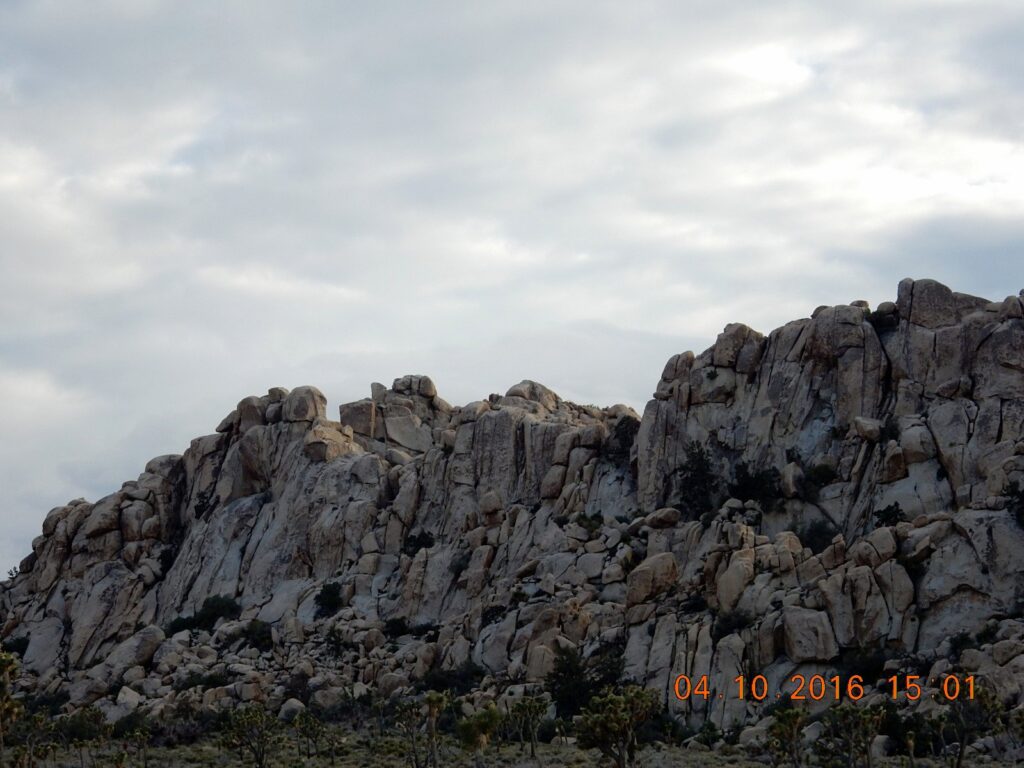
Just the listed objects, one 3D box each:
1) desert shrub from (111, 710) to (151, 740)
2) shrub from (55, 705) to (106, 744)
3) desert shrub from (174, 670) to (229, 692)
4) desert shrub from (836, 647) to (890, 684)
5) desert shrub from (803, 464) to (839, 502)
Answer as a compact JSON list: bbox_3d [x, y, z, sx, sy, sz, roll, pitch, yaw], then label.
[{"bbox_3d":[-28.249,25.287,184.000,2.960,2.220,2.520,0,-8,0],"label":"desert shrub"},{"bbox_3d":[-28.650,22.680,165.000,3.380,2.470,2.980,0,-8,0],"label":"shrub"},{"bbox_3d":[-24.616,23.585,197.000,4.281,1.727,2.569,0,-8,0],"label":"desert shrub"},{"bbox_3d":[26.800,21.520,190.000,4.200,2.850,3.690,0,-8,0],"label":"desert shrub"},{"bbox_3d":[28.601,9.210,230.000,3.240,3.482,2.754,0,-8,0],"label":"desert shrub"}]

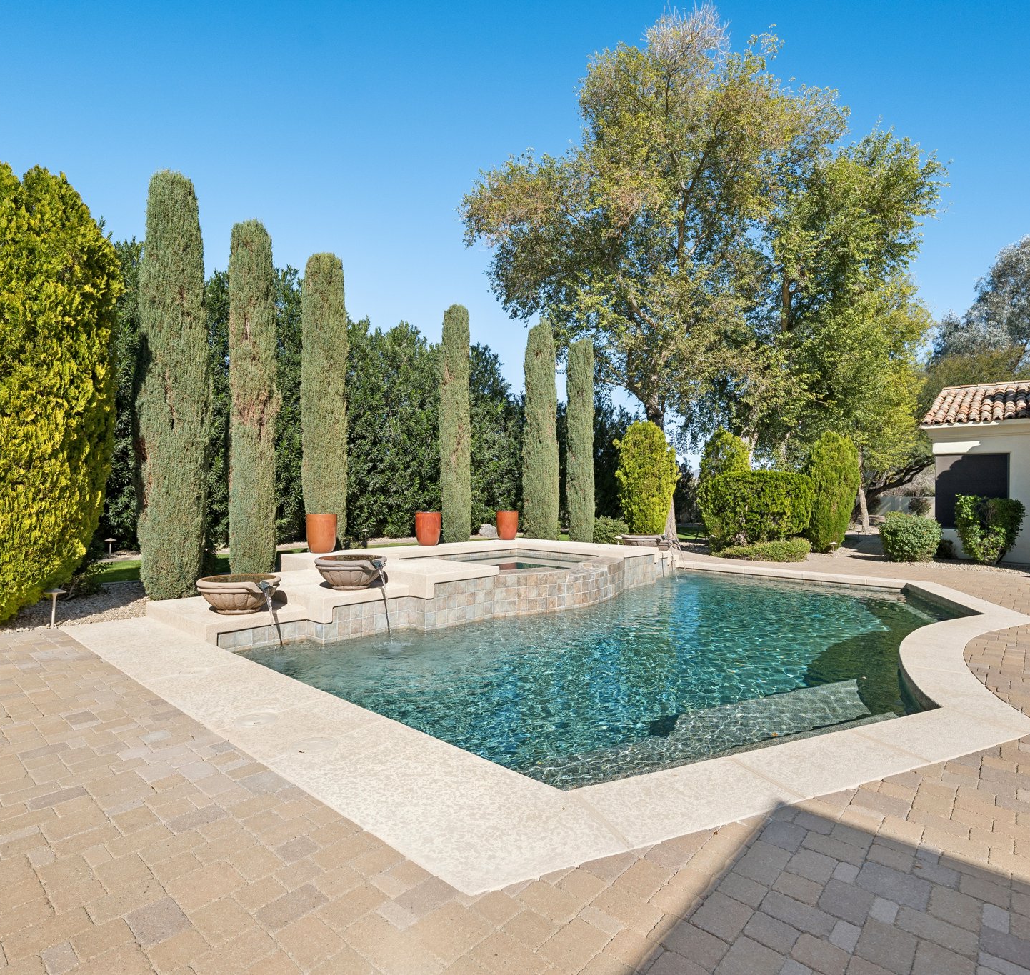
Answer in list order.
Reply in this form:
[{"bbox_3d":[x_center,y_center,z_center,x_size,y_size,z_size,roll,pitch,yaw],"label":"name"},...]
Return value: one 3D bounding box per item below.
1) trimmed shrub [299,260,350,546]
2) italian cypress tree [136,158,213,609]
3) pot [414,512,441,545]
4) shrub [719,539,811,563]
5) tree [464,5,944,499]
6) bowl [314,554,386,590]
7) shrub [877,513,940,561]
[{"bbox_3d":[-3.480,-1.370,10.400,0.820,5.830,0.820,0,0,0],"label":"trimmed shrub"},{"bbox_3d":[-4.368,-1.319,7.343,0.857,5.510,0.857,1,-1,-31],"label":"italian cypress tree"},{"bbox_3d":[-1.680,0.790,10.940,0.480,0.610,0.480,0,0,0],"label":"pot"},{"bbox_3d":[5.838,1.435,13.375,1.877,0.490,1.292,0,-1,40],"label":"shrub"},{"bbox_3d":[5.320,-5.970,16.000,13.000,15.200,10.500,0,0,0],"label":"tree"},{"bbox_3d":[-1.898,0.982,6.497,0.816,0.340,0.796,1,-1,0],"label":"bowl"},{"bbox_3d":[9.214,1.150,13.313,1.224,1.115,1.224,0,-1,35],"label":"shrub"}]

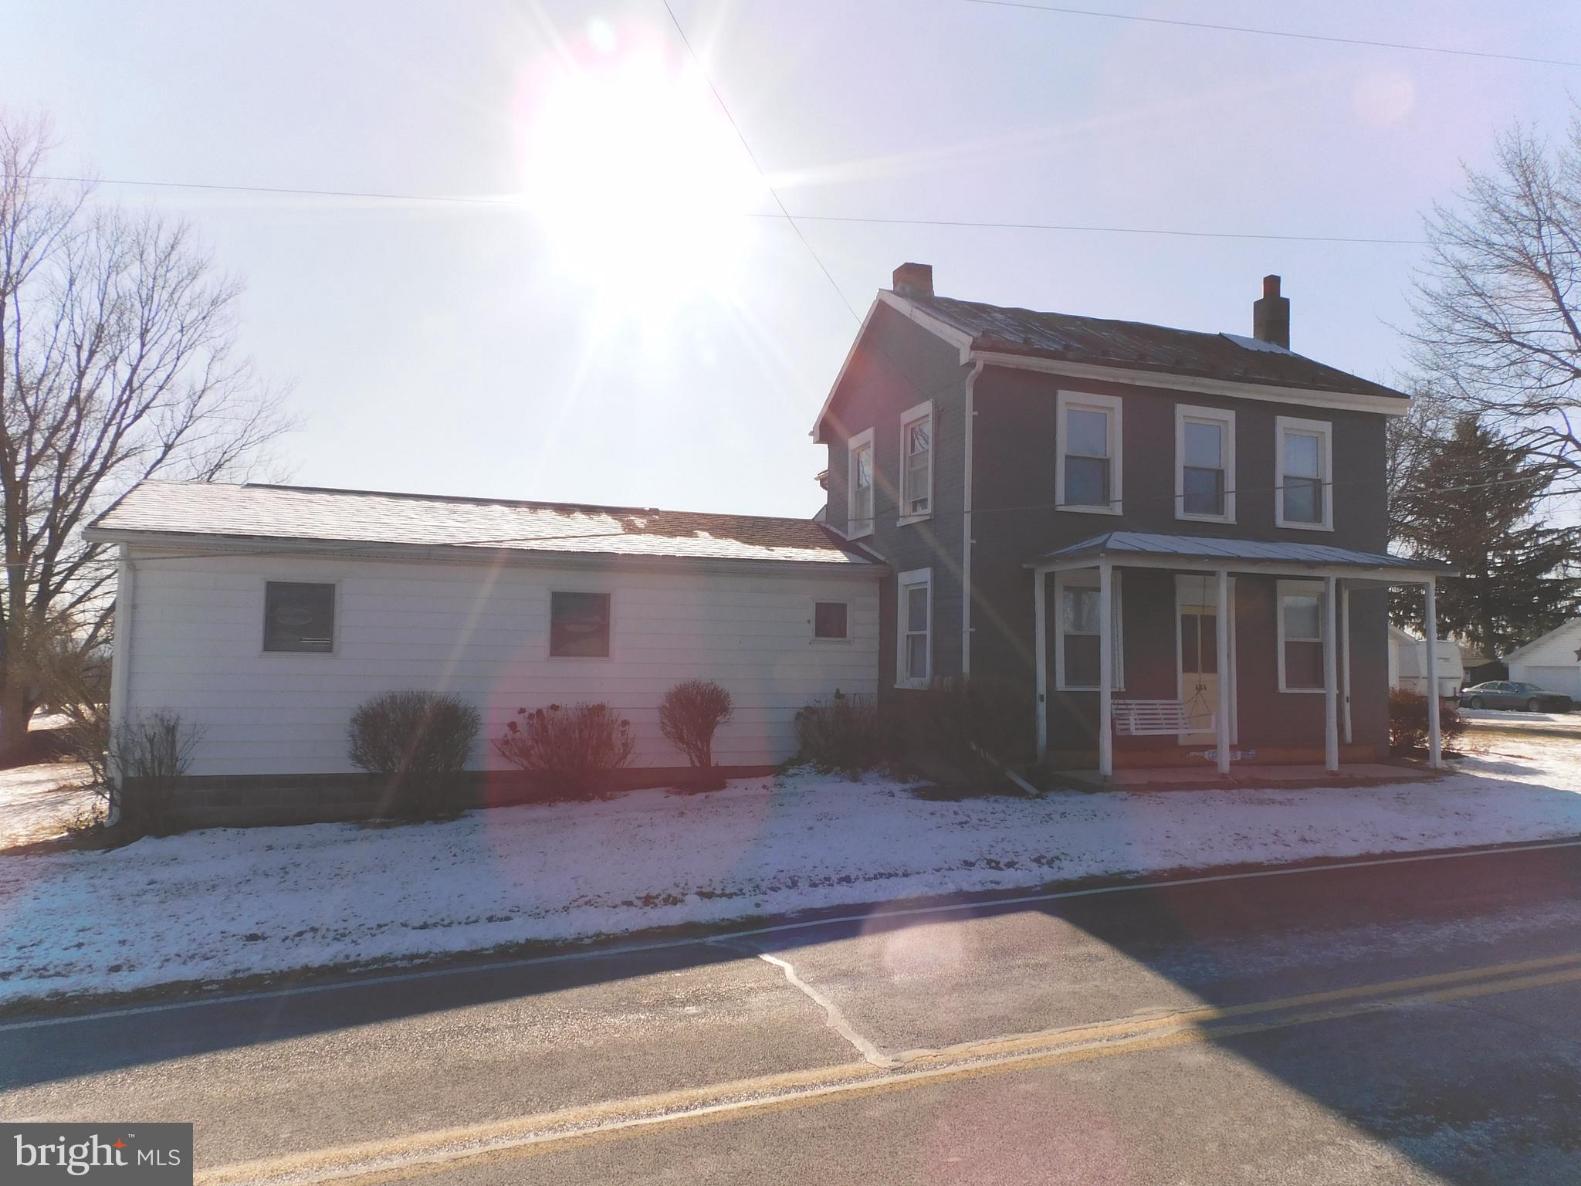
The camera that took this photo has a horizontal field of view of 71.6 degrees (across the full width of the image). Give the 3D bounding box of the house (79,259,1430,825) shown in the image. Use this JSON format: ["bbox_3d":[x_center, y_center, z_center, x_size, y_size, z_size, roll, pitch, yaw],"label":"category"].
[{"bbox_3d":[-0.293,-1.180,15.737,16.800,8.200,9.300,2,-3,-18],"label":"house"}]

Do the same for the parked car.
[{"bbox_3d":[37.116,5.272,56.184,1.829,1.434,4.926,3,-3,-28],"label":"parked car"}]

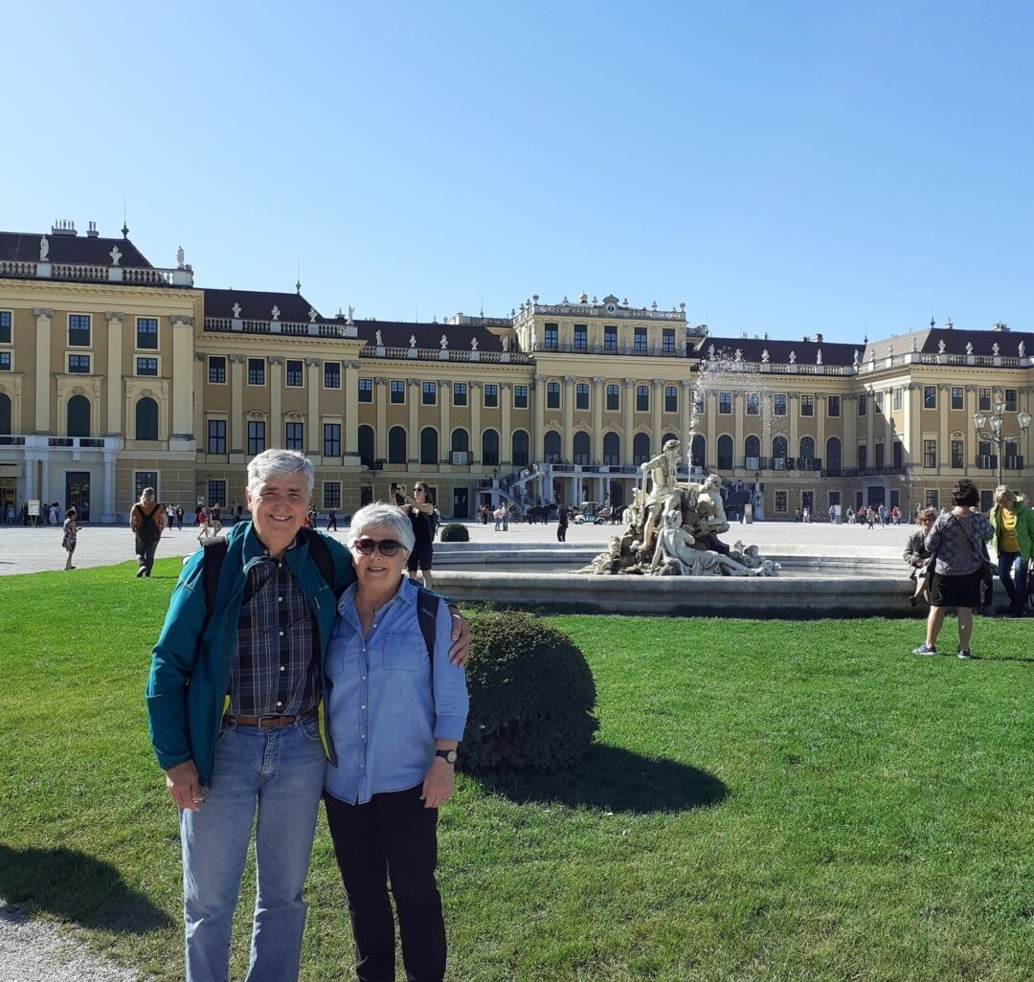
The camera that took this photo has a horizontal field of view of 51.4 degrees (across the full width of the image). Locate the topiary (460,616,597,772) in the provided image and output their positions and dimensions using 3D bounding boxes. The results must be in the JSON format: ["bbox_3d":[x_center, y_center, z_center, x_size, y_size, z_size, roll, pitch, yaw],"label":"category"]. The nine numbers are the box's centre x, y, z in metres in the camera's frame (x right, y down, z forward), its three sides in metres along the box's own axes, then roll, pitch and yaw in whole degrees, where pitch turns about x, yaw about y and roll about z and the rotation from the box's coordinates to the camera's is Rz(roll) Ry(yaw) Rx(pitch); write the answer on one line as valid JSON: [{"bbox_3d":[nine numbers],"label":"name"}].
[{"bbox_3d":[0.041,1.140,6.350,0.890,0.860,0.890,0,-1,0],"label":"topiary"}]

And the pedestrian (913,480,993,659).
[{"bbox_3d":[4.001,0.710,9.850,0.640,1.630,0.450,0,-1,14],"label":"pedestrian"}]

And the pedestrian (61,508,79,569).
[{"bbox_3d":[-11.348,1.203,27.300,0.450,1.570,0.470,0,-1,-26],"label":"pedestrian"}]

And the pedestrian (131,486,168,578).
[{"bbox_3d":[-7.170,0.795,20.900,0.680,1.780,0.520,0,-1,-17],"label":"pedestrian"}]

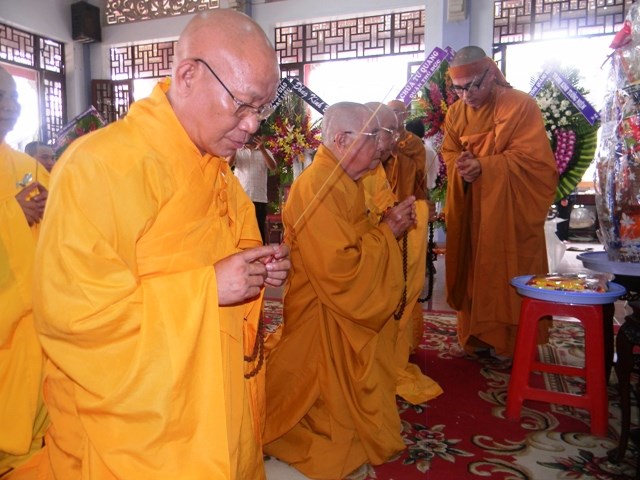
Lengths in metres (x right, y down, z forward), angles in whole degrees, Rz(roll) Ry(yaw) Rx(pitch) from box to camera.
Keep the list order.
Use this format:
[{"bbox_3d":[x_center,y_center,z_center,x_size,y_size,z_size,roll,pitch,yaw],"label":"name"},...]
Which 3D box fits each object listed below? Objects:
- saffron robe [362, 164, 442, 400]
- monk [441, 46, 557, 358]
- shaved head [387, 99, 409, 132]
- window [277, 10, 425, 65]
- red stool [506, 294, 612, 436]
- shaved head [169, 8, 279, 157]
[{"bbox_3d":[0.202,0.161,2.130,0.720,1.000,0.580,1,6,18],"label":"saffron robe"},{"bbox_3d":[0.969,-0.108,2.695,0.500,1.380,0.600,-6,8,-43],"label":"monk"},{"bbox_3d":[0.368,-0.618,2.700,0.200,0.230,0.165,18,15,32],"label":"shaved head"},{"bbox_3d":[0.453,-2.914,7.450,2.280,0.620,0.080,2,7,20],"label":"window"},{"bbox_3d":[0.929,0.438,2.003,0.340,0.462,0.340,2,7,25],"label":"red stool"},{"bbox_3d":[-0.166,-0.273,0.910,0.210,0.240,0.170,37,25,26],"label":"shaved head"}]

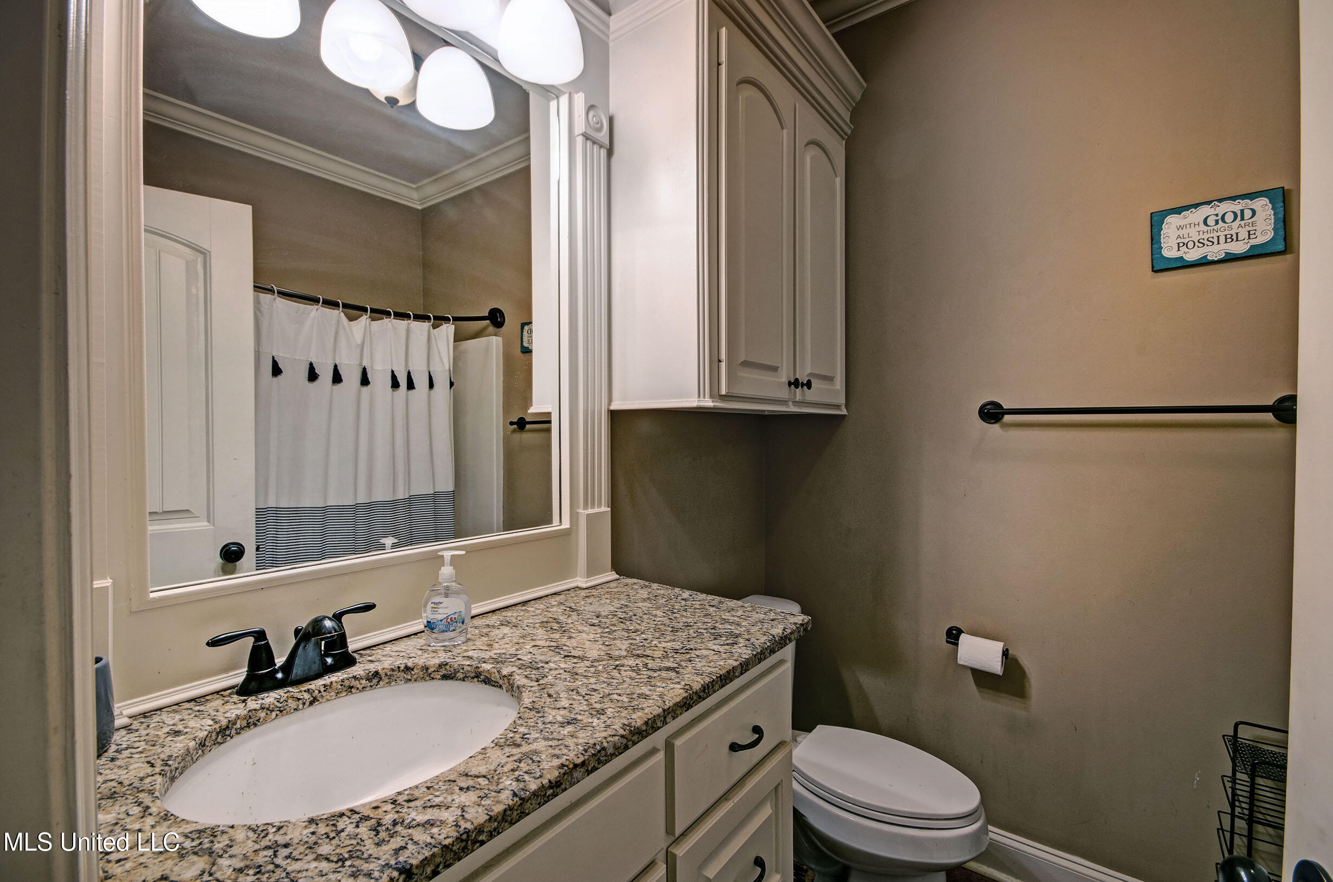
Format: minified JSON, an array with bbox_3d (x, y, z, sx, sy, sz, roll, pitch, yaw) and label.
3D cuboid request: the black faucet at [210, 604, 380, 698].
[{"bbox_3d":[-0.517,0.300,0.807,0.145,0.106,0.222,1,1,39],"label":"black faucet"}]

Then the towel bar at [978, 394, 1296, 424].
[{"bbox_3d":[1.175,-0.077,1.419,0.665,0.065,0.070,1,1,36],"label":"towel bar"}]

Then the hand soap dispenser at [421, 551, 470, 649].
[{"bbox_3d":[-0.383,0.271,0.966,0.085,0.160,0.052,0,1,-12],"label":"hand soap dispenser"}]

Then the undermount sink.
[{"bbox_3d":[-0.374,0.458,0.697,0.345,0.155,0.405,1,1,39],"label":"undermount sink"}]

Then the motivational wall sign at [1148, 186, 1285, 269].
[{"bbox_3d":[1.323,-0.508,1.335,0.231,0.150,0.015,-2,0,36],"label":"motivational wall sign"}]

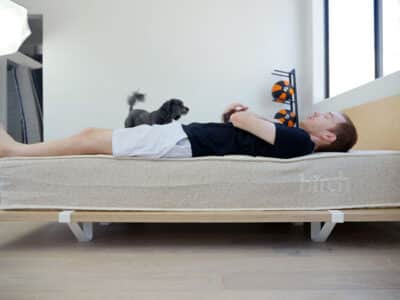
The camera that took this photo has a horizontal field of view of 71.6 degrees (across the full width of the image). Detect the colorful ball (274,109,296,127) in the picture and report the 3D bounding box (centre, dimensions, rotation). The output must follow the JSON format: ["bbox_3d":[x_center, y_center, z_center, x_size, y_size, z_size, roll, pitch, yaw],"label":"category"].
[{"bbox_3d":[0.896,-0.309,2.900,0.230,0.230,0.230,0,0,0],"label":"colorful ball"}]

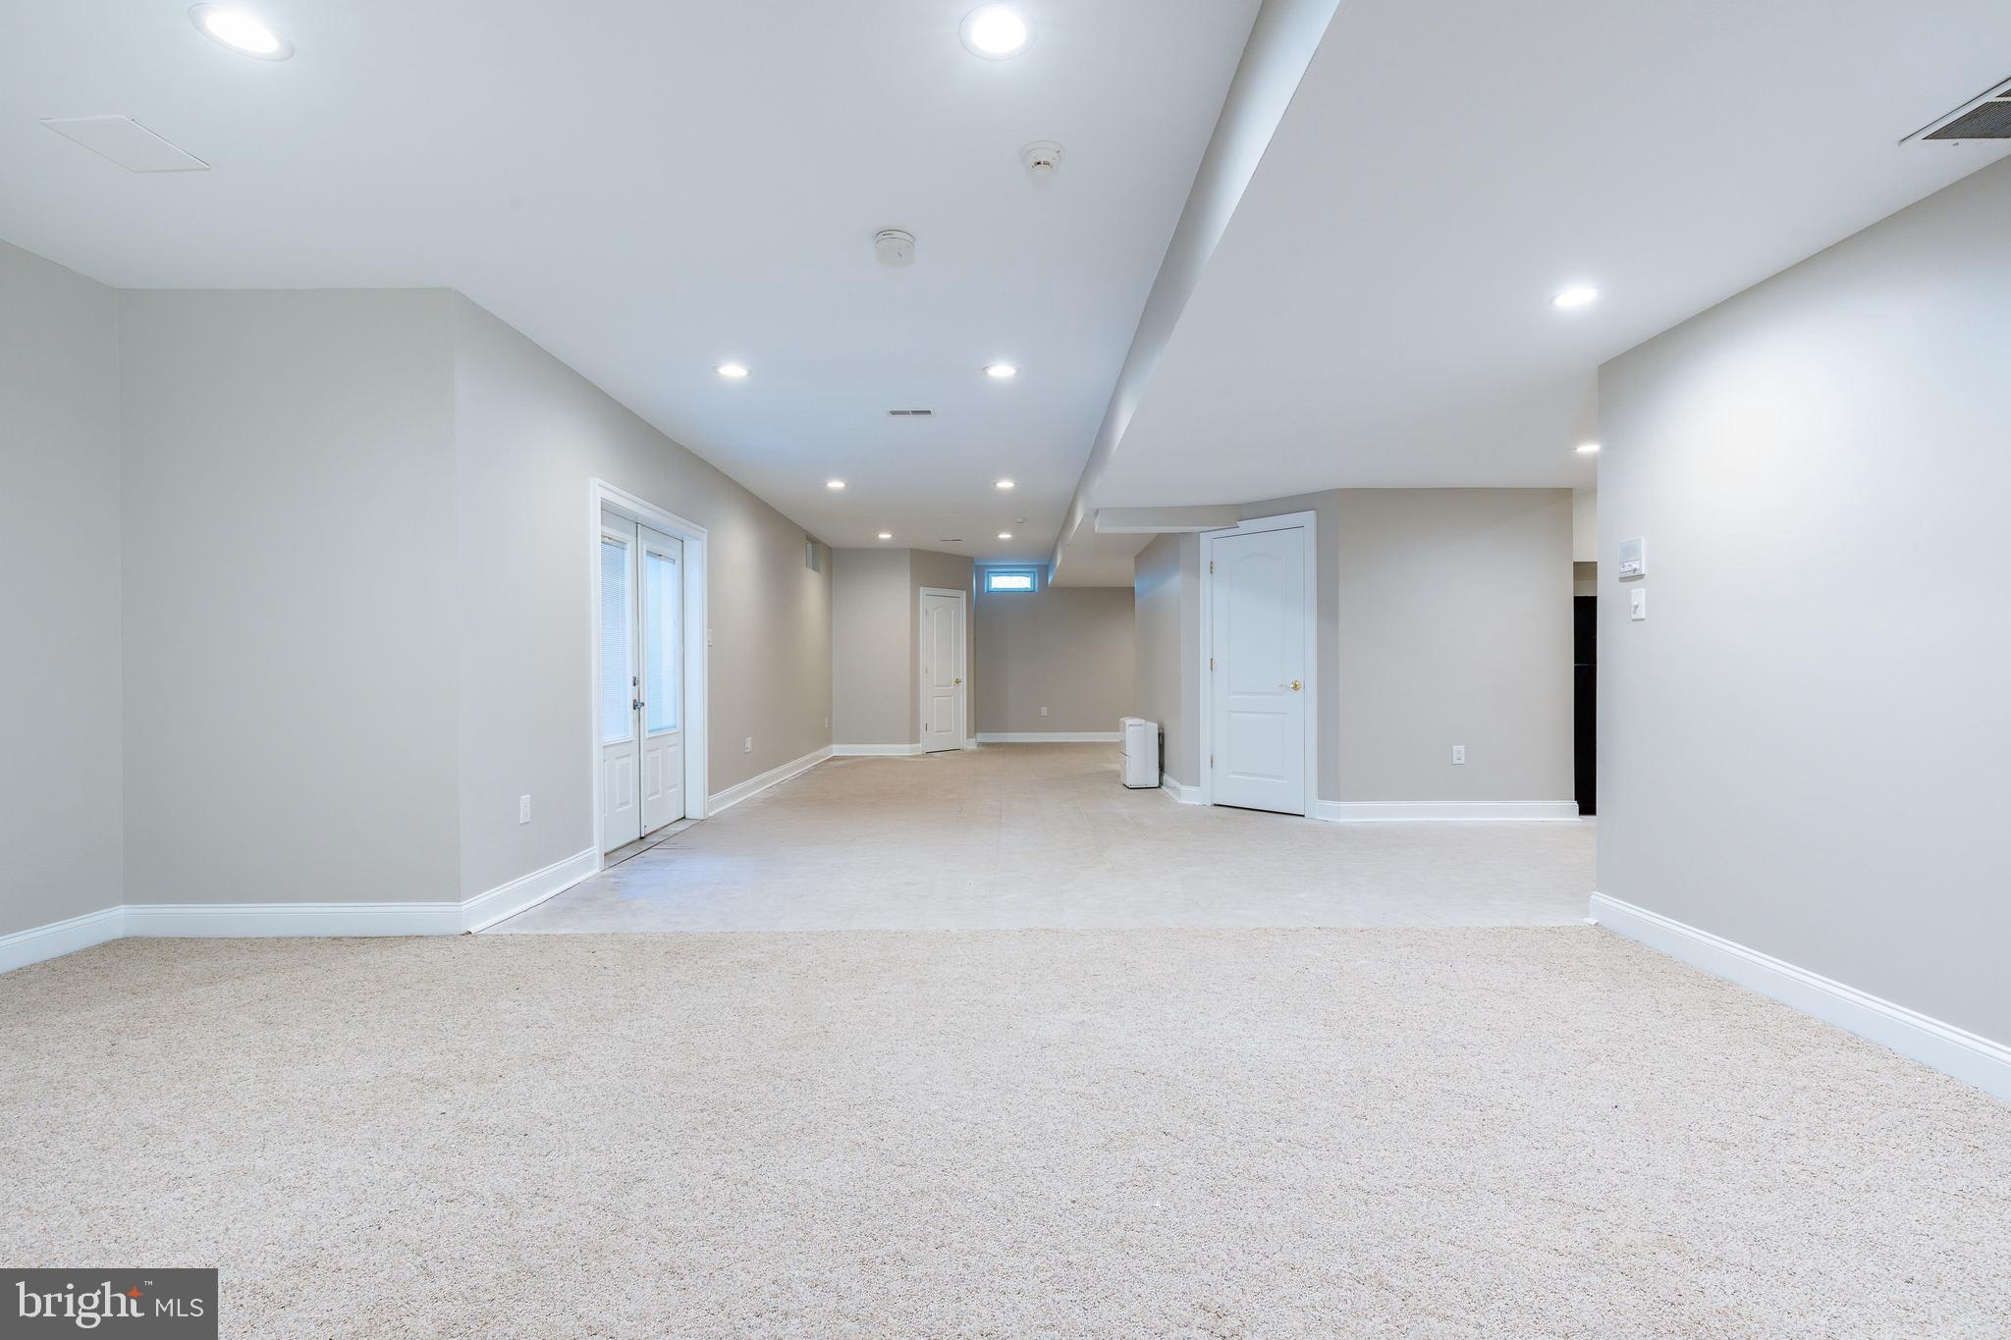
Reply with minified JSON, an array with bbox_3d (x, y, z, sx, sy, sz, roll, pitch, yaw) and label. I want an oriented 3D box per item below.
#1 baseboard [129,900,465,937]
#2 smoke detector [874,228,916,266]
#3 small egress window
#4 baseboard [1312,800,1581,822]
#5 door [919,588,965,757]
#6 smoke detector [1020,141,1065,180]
[{"bbox_3d":[-2.815,0.990,3.535,1.340,0.130,0.018,0,0,0],"label":"baseboard"},{"bbox_3d":[-0.383,-1.473,3.114,0.142,0.052,0.142,0,0,0],"label":"smoke detector"},{"bbox_3d":[0.092,-1.280,12.850,0.760,0.360,0.080,0,0,0],"label":"small egress window"},{"bbox_3d":[3.140,0.993,6.285,1.780,0.134,0.020,0,0,0],"label":"baseboard"},{"bbox_3d":[-0.790,0.020,11.500,0.730,2.080,0.050,0,0,-45],"label":"door"},{"bbox_3d":[0.110,-1.472,2.595,0.125,0.055,0.125,0,0,0],"label":"smoke detector"}]

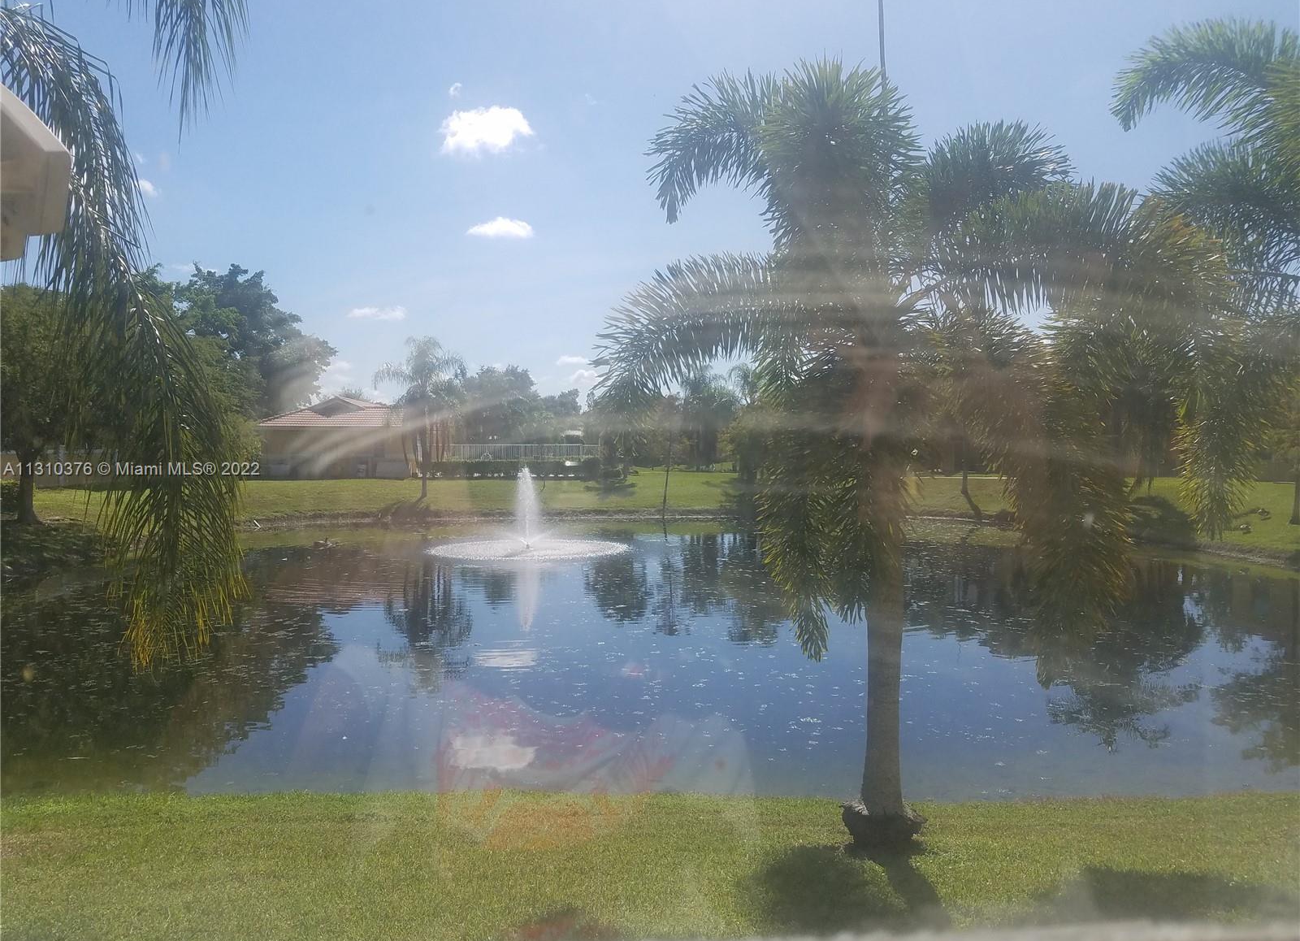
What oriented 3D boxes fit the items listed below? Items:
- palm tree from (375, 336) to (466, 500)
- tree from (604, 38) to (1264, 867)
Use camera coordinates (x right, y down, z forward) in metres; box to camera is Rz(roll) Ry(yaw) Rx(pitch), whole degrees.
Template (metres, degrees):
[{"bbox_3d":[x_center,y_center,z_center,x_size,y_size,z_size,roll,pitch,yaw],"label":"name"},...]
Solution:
[{"bbox_3d":[-10.437,-2.467,44.897,4.250,7.370,4.250,0,2,0],"label":"palm tree"},{"bbox_3d":[1.849,-0.090,6.801,4.500,5.440,4.300,0,2,0],"label":"tree"}]

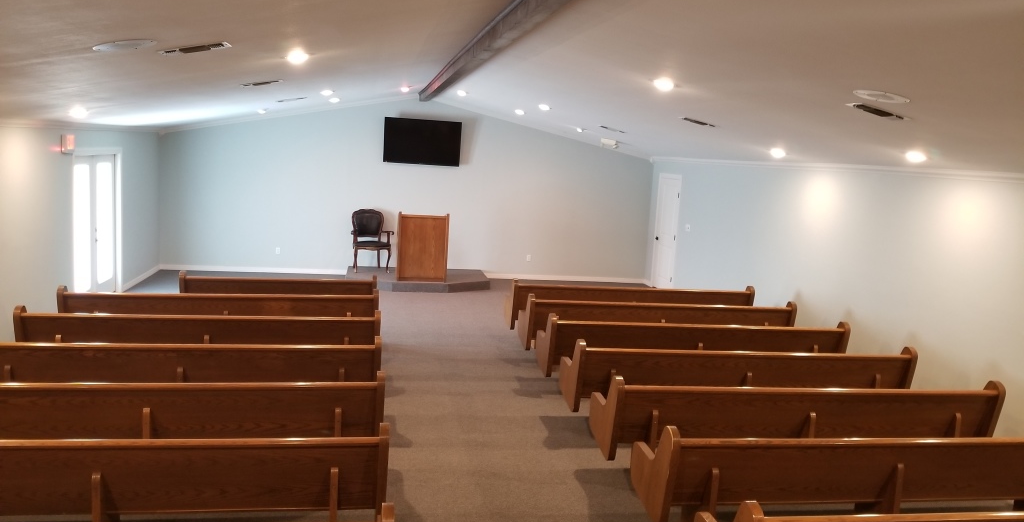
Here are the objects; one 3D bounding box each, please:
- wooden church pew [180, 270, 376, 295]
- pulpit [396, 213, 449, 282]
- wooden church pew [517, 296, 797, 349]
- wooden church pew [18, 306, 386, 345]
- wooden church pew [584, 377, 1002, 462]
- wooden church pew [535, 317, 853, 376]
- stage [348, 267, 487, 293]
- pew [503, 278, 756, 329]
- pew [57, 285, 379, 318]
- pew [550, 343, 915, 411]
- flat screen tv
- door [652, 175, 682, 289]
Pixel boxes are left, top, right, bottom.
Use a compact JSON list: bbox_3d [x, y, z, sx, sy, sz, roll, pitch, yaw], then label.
[{"bbox_3d":[-2.710,0.525,9.107,2.183,0.870,0.587,2,9,-11],"label":"wooden church pew"},{"bbox_3d":[-1.504,-0.253,12.932,0.792,1.136,0.469,2,9,-10],"label":"pulpit"},{"bbox_3d":[1.649,0.817,8.795,3.055,0.870,0.587,2,8,-8],"label":"wooden church pew"},{"bbox_3d":[-2.792,0.814,7.124,3.072,0.870,0.587,2,9,-11],"label":"wooden church pew"},{"bbox_3d":[2.181,1.268,5.945,3.055,0.870,0.587,2,8,-8],"label":"wooden church pew"},{"bbox_3d":[1.827,0.967,7.845,3.055,0.870,0.587,2,8,-8],"label":"wooden church pew"},{"bbox_3d":[-1.629,0.334,13.293,2.455,0.143,1.467,2,9,-10],"label":"stage"},{"bbox_3d":[1.472,0.666,9.745,3.055,0.870,0.587,2,8,-8],"label":"pew"},{"bbox_3d":[-2.969,0.663,8.074,3.072,0.870,0.587,2,9,-11],"label":"pew"},{"bbox_3d":[2.004,1.118,6.895,3.055,0.870,0.587,2,8,-8],"label":"pew"},{"bbox_3d":[-1.558,-2.087,13.537,1.340,0.773,0.069,2,13,-10],"label":"flat screen tv"},{"bbox_3d":[2.791,-0.484,13.948,0.069,2.059,0.929,2,9,-11],"label":"door"}]

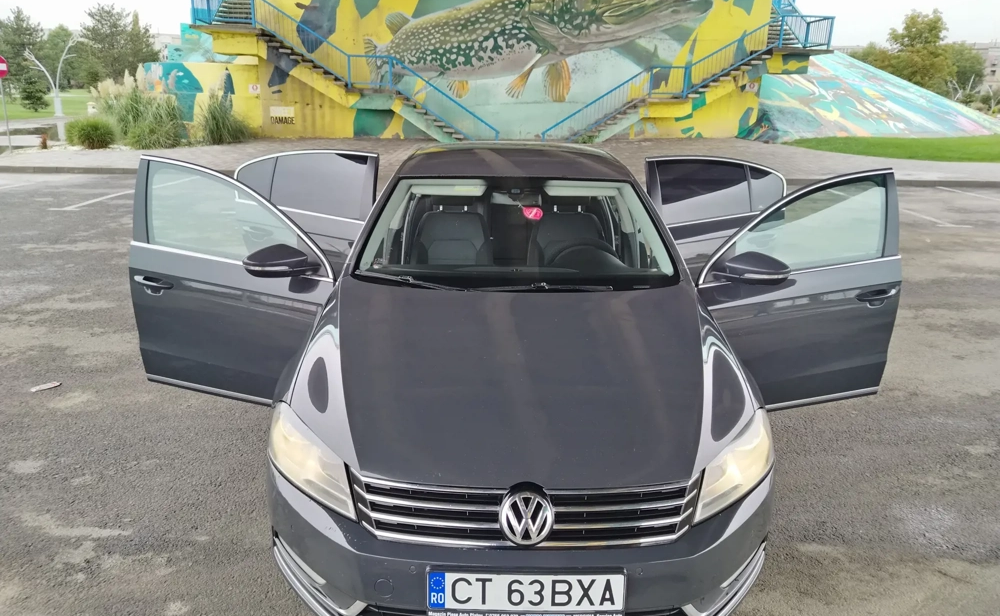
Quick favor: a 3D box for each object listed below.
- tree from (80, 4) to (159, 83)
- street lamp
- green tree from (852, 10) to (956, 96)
[{"bbox_3d":[-35.065,-23.958,63.955,6.534,7.631,6.534,-8,19,-26],"label":"tree"},{"bbox_3d":[-22.619,-11.789,35.206,2.648,4.035,0.800,-9,20,-30],"label":"street lamp"},{"bbox_3d":[28.420,-16.932,49.038,6.732,7.707,6.732,10,19,27],"label":"green tree"}]

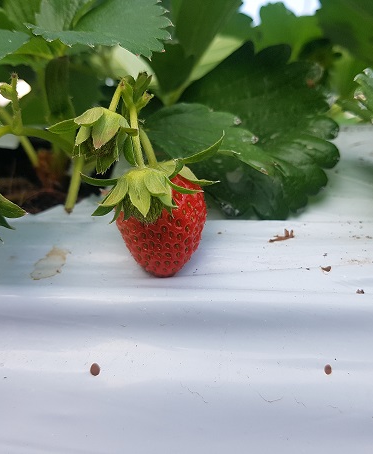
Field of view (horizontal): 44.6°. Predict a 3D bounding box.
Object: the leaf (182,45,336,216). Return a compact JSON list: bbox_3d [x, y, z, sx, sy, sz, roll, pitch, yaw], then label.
[{"bbox_3d":[0.039,-0.053,0.245,0.086,0.083,0.045,0,20,0],"label":"leaf"}]

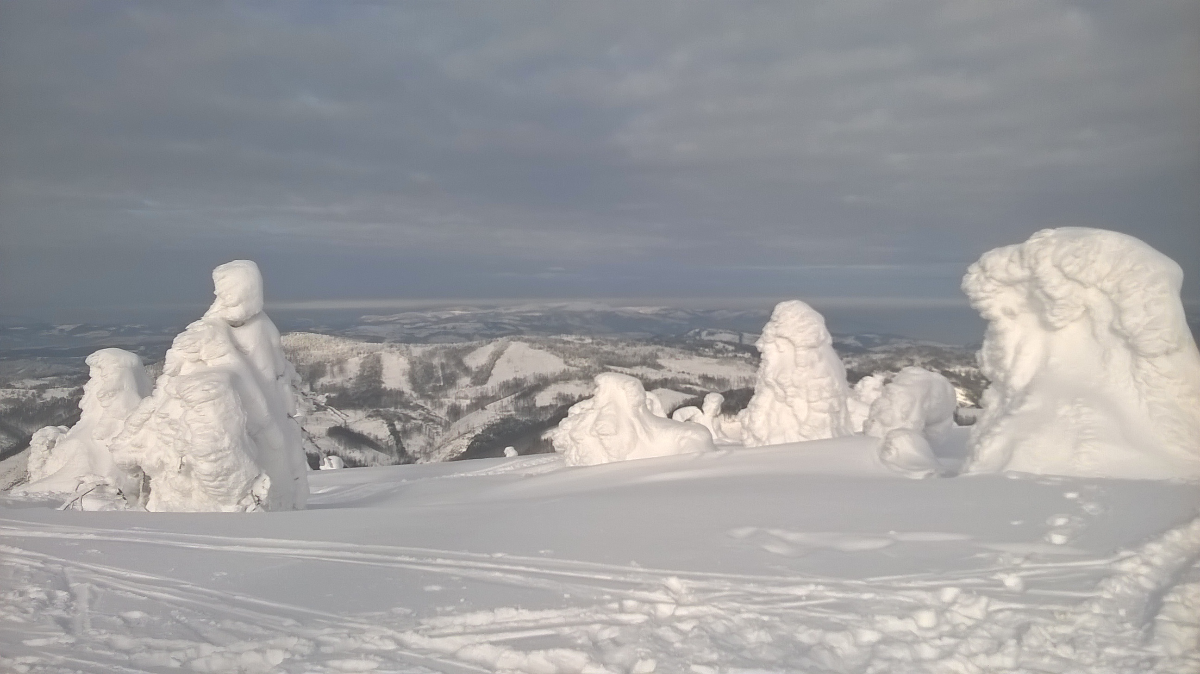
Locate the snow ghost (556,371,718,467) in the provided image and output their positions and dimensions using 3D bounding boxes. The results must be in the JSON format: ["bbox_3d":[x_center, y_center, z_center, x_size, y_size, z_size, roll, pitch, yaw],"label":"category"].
[{"bbox_3d":[0.428,1.061,13.500,2.080,1.182,1.600,0,2,0],"label":"snow ghost"}]

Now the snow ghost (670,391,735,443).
[{"bbox_3d":[1.792,1.407,18.000,1.103,0.898,0.900,0,2,0],"label":"snow ghost"}]

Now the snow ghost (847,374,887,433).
[{"bbox_3d":[4.750,1.223,18.500,1.004,1.134,1.000,0,2,0],"label":"snow ghost"}]

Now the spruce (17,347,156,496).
[{"bbox_3d":[-6.539,1.087,13.300,1.676,1.851,1.600,0,2,0],"label":"spruce"}]

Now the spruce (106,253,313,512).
[{"bbox_3d":[-4.267,0.539,11.500,2.134,2.708,2.000,0,2,0],"label":"spruce"}]

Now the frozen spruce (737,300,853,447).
[{"bbox_3d":[2.886,0.540,15.500,1.682,2.144,1.700,0,2,0],"label":"frozen spruce"}]

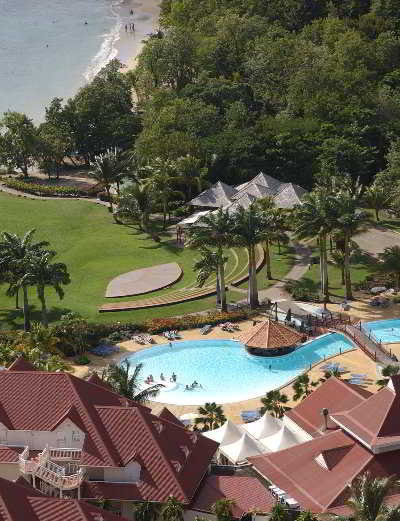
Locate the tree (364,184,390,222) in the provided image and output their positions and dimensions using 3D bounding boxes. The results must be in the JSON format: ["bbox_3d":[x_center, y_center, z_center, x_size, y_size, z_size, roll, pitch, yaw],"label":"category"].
[{"bbox_3d":[25.650,-8.310,335.120,4.400,5.580,4.400,0,18,4],"label":"tree"}]

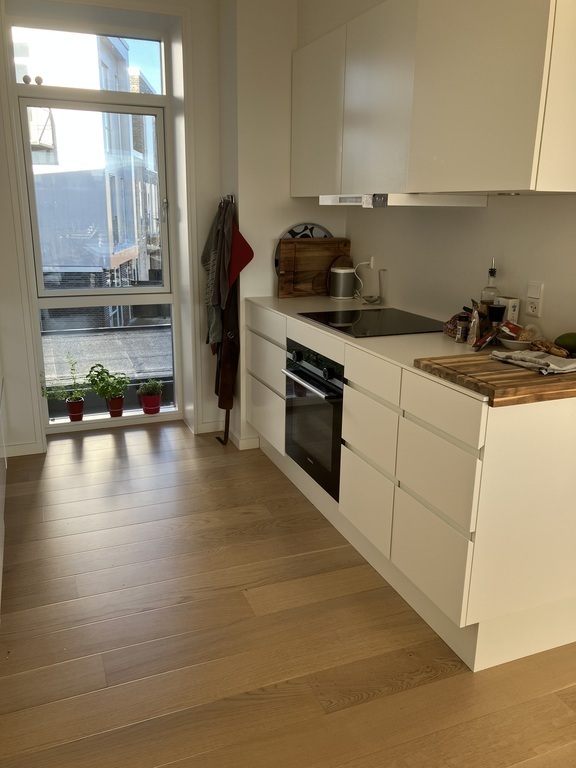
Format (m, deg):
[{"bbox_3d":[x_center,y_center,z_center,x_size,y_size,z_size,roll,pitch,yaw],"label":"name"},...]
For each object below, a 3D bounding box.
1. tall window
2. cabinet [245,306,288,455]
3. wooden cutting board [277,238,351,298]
[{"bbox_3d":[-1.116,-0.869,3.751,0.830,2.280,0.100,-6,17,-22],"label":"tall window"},{"bbox_3d":[0.142,-0.076,3.389,0.570,0.705,0.590,-6,17,-22],"label":"cabinet"},{"bbox_3d":[0.152,-0.662,3.537,0.430,0.325,0.030,-6,13,-22],"label":"wooden cutting board"}]

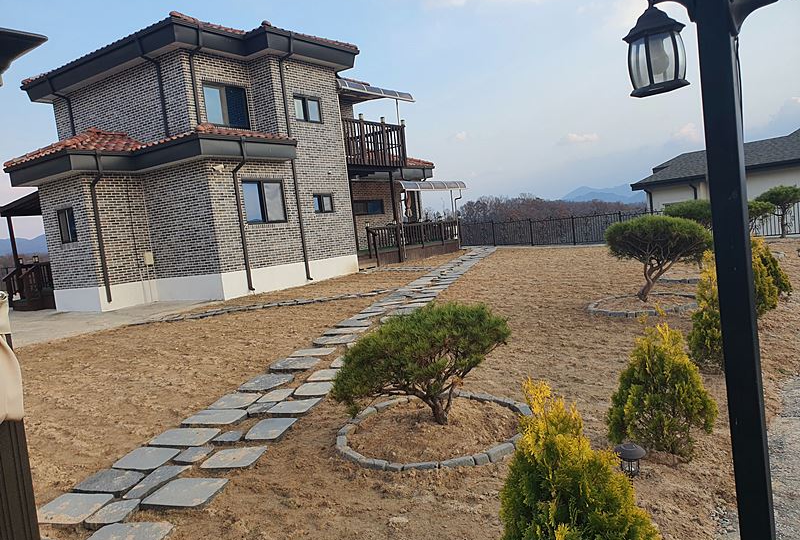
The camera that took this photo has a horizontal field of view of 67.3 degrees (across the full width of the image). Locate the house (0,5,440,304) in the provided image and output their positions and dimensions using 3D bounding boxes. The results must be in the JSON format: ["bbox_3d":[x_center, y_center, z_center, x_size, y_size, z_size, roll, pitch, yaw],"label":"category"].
[{"bbox_3d":[-4.910,-3.708,23.398,9.350,7.950,18.000,-4,5,34],"label":"house"}]

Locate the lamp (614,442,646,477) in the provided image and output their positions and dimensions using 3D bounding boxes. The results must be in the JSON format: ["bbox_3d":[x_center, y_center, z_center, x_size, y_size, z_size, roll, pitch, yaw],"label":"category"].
[{"bbox_3d":[1.222,1.009,3.191,0.176,0.159,0.176,-5,4,19],"label":"lamp"}]

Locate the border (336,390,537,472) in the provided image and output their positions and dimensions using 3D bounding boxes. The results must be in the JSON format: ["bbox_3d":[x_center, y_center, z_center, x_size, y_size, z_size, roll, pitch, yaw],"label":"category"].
[{"bbox_3d":[0.244,1.080,4.216,1.373,0.100,1.373,-6,4,2],"label":"border"}]

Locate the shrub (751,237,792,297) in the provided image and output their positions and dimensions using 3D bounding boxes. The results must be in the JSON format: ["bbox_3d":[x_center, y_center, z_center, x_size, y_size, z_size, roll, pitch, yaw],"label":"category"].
[{"bbox_3d":[4.827,-0.051,7.914,0.634,0.757,0.634,-4,5,31],"label":"shrub"}]

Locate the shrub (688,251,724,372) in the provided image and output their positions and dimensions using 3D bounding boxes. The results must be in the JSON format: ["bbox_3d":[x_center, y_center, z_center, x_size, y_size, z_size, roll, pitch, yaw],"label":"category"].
[{"bbox_3d":[2.575,0.323,4.864,0.538,0.969,0.538,-4,5,28],"label":"shrub"}]

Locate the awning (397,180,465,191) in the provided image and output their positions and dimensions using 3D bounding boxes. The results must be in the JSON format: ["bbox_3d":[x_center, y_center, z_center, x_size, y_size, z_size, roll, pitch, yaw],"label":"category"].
[{"bbox_3d":[1.088,-3.625,26.345,1.650,0.460,5.400,-4,5,34],"label":"awning"}]

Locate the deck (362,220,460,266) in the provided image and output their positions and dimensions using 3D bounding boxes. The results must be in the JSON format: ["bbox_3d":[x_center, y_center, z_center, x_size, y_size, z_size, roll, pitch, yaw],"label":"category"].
[{"bbox_3d":[-0.319,-1.090,24.932,2.600,1.500,7.500,-4,5,34],"label":"deck"}]

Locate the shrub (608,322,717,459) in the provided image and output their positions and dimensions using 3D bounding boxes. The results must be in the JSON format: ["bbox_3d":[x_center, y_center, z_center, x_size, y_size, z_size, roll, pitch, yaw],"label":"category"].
[{"bbox_3d":[1.497,0.665,3.417,0.608,0.745,0.608,-5,5,23],"label":"shrub"}]

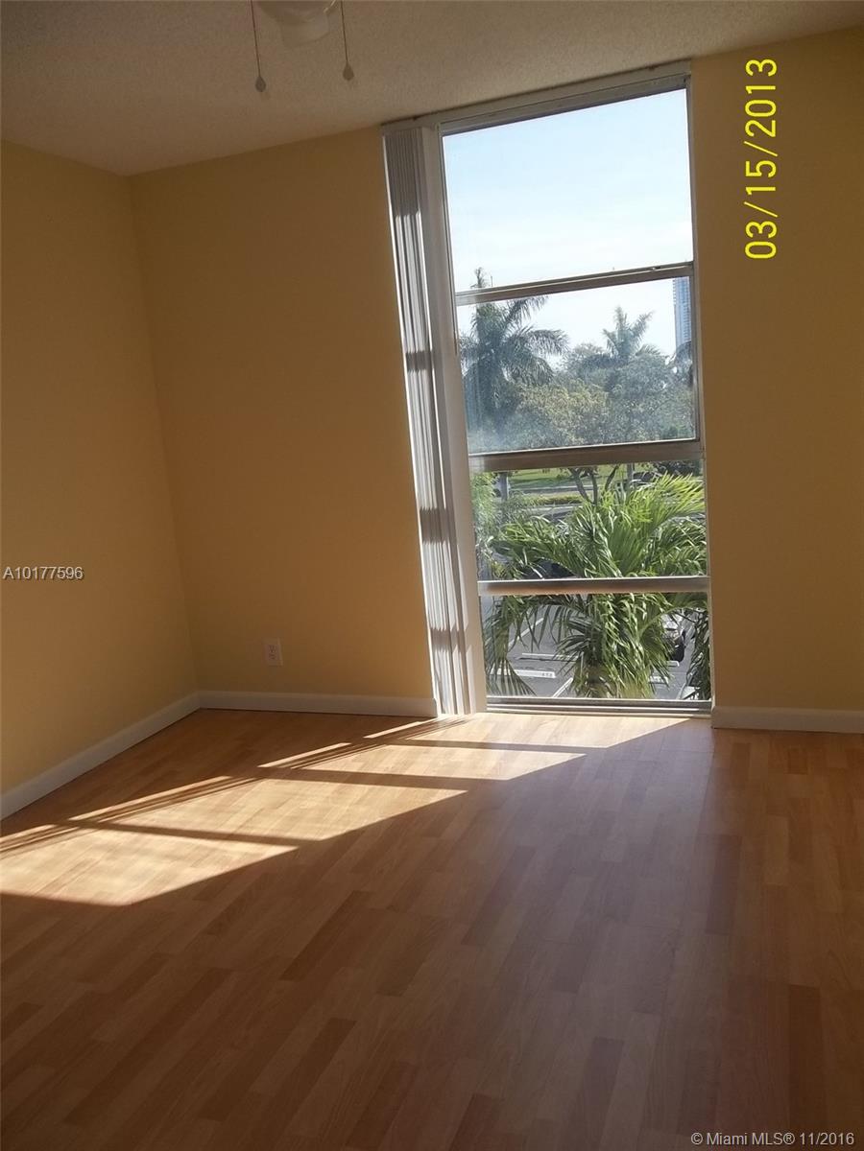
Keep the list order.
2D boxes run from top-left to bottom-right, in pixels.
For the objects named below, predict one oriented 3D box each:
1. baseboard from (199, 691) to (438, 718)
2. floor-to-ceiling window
[{"bbox_3d":[-0.561,0.594,4.163,1.228,0.087,0.018,-1,10,20],"label":"baseboard"},{"bbox_3d":[0.589,-0.615,3.624,0.977,2.425,0.095,-1,10,20],"label":"floor-to-ceiling window"}]

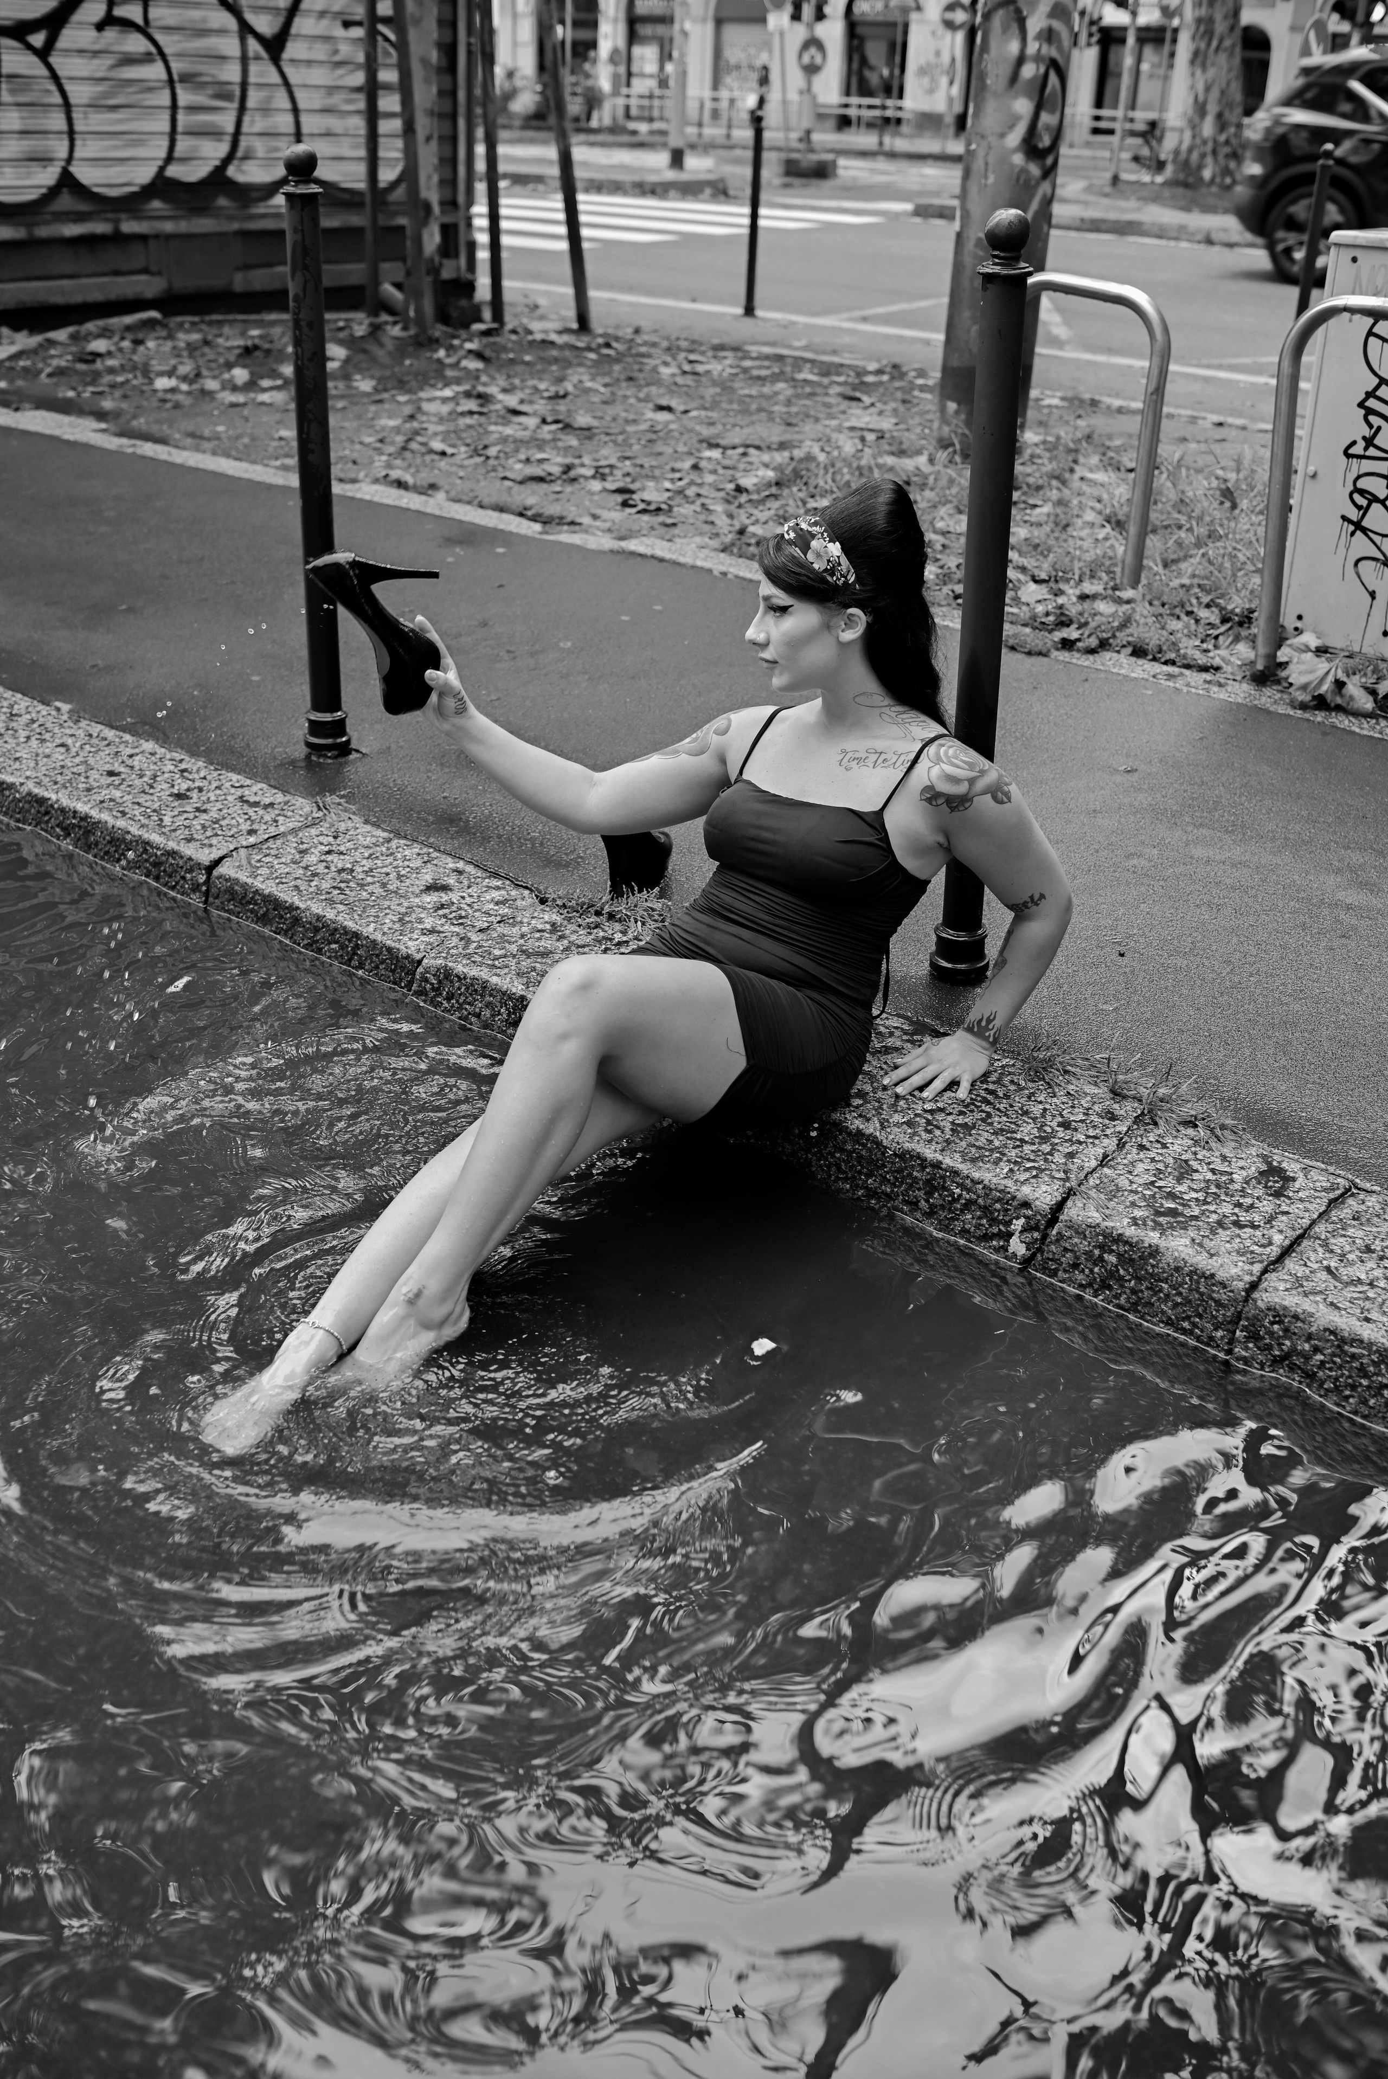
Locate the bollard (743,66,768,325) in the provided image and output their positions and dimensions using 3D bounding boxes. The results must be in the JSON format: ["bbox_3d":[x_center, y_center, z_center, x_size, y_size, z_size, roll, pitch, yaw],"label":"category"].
[{"bbox_3d":[0.340,-4.585,11.116,0.080,1.150,0.080,2,26,-1],"label":"bollard"}]

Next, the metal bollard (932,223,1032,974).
[{"bbox_3d":[0.415,-0.598,2.918,0.092,1.110,0.092,0,26,0],"label":"metal bollard"}]

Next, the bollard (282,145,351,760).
[{"bbox_3d":[-0.714,-1.076,3.810,0.092,1.110,0.092,2,26,-1],"label":"bollard"}]

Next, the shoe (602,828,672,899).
[{"bbox_3d":[-0.109,-0.352,3.476,0.085,0.165,0.205,-9,28,-18],"label":"shoe"}]

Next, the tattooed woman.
[{"bbox_3d":[-0.099,-0.133,2.499,0.620,0.970,1.150,21,33,36],"label":"tattooed woman"}]

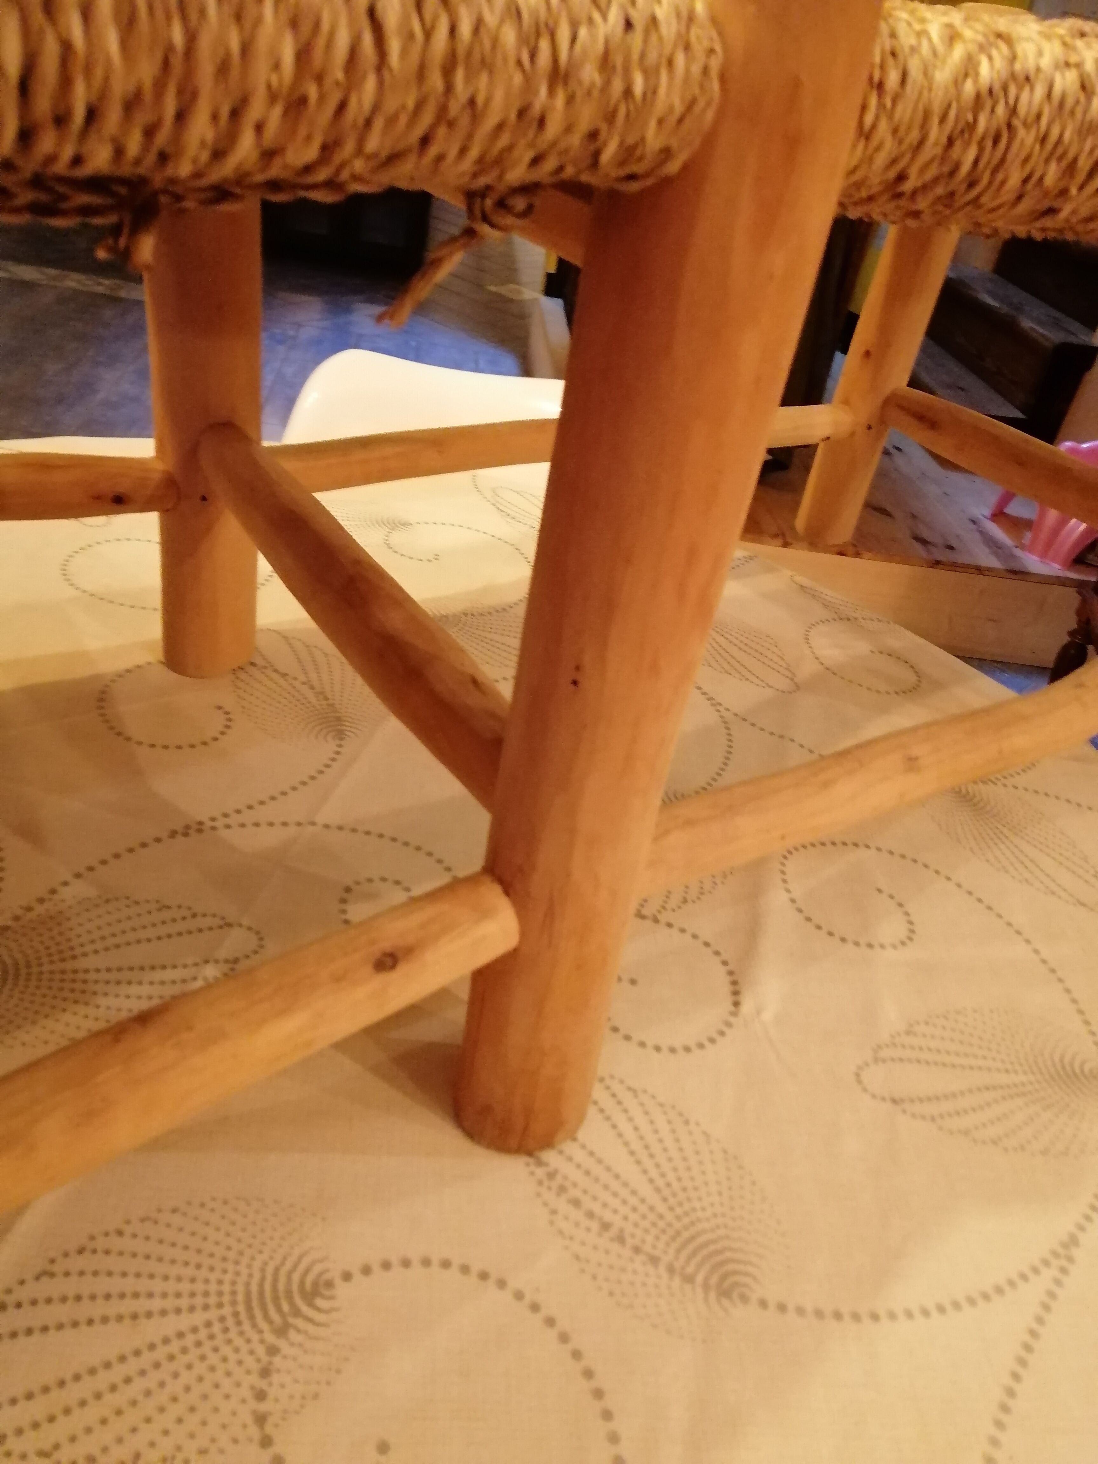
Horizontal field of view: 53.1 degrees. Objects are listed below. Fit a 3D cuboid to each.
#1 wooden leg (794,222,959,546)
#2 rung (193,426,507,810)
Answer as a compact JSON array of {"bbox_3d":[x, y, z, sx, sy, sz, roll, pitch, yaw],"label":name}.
[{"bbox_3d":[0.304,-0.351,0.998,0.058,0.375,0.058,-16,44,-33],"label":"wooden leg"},{"bbox_3d":[-0.100,-0.064,0.550,0.040,0.040,0.360,-15,42,-32],"label":"rung"}]

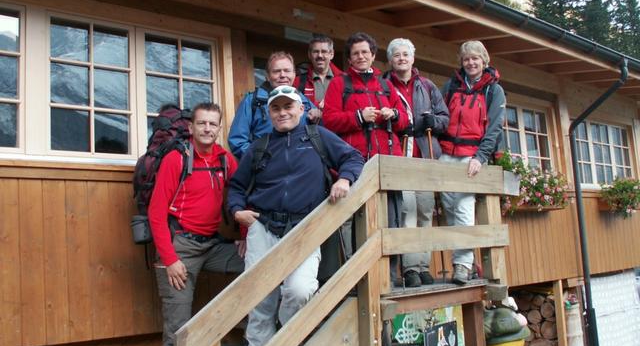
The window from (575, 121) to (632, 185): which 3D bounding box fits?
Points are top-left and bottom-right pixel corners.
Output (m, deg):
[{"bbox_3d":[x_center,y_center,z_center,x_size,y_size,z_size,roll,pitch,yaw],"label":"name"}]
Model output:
[{"bbox_3d":[3.587,-0.221,8.172,1.500,0.770,0.100,3,-10,-41],"label":"window"}]

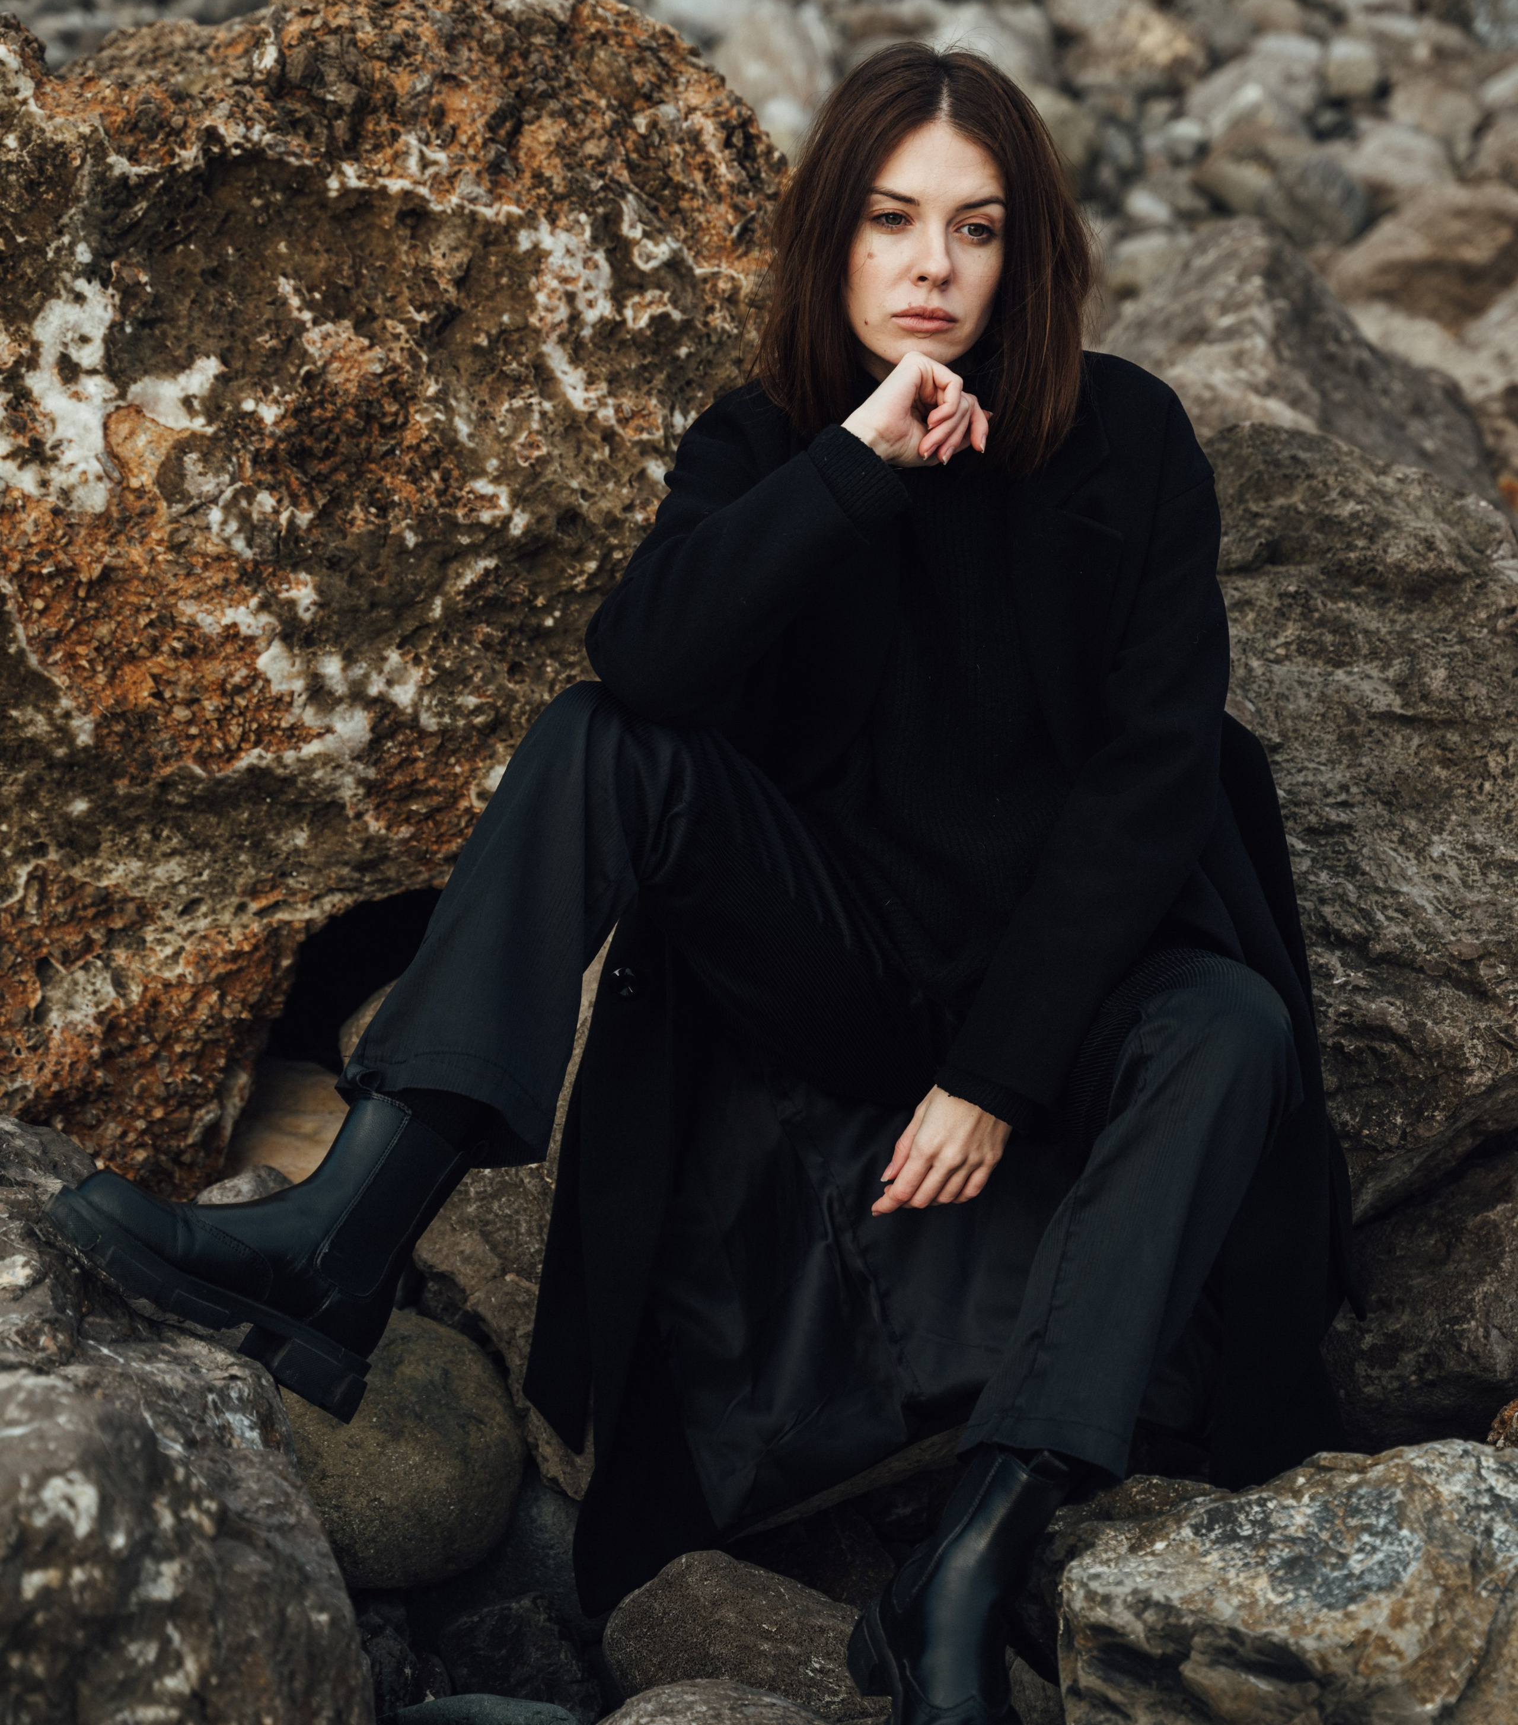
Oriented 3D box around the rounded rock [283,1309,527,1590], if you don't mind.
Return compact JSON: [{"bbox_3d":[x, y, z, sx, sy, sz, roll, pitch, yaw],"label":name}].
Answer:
[{"bbox_3d":[-0.270,0.436,2.820,0.205,0.200,0.200,0,13,0],"label":"rounded rock"}]

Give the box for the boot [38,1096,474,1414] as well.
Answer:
[{"bbox_3d":[-0.347,0.245,2.670,0.280,0.200,0.105,36,-3,-25],"label":"boot"}]

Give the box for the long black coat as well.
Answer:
[{"bbox_3d":[0.139,0.069,2.910,0.620,0.890,0.600,1,13,3],"label":"long black coat"}]

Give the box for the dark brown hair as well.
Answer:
[{"bbox_3d":[0.127,-0.453,2.870,0.250,0.320,0.240,1,13,-16],"label":"dark brown hair"}]

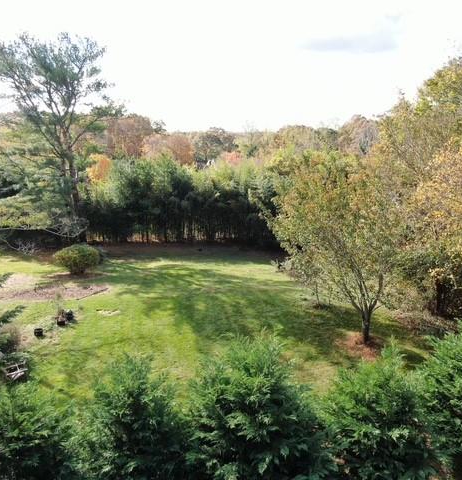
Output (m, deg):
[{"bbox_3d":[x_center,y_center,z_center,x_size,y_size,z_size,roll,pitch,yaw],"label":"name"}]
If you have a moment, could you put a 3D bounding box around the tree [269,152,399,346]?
[{"bbox_3d":[4.070,0.470,17.300,5.100,7.600,4.900,0,13,0],"label":"tree"}]

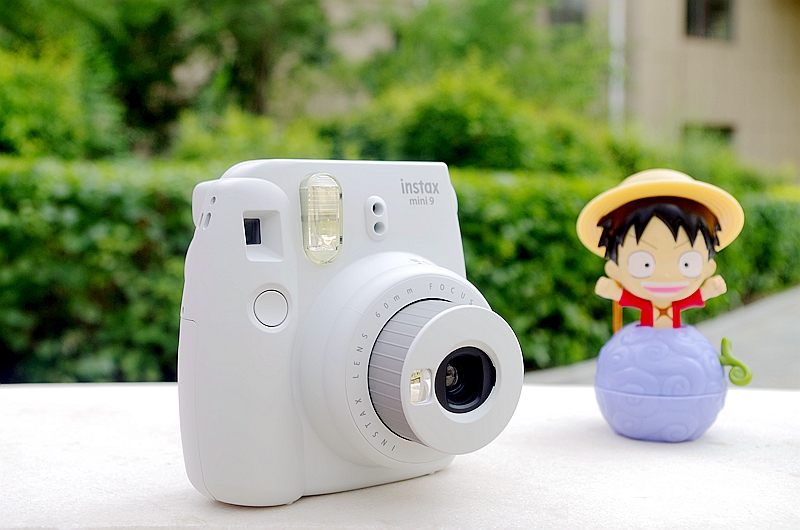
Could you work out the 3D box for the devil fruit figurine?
[{"bbox_3d":[0.118,0.016,0.420,0.076,0.118,0.064,1,4,9],"label":"devil fruit figurine"}]

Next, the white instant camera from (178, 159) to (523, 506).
[{"bbox_3d":[-0.011,0.022,0.326,0.116,0.118,0.083,-3,5,-31],"label":"white instant camera"}]

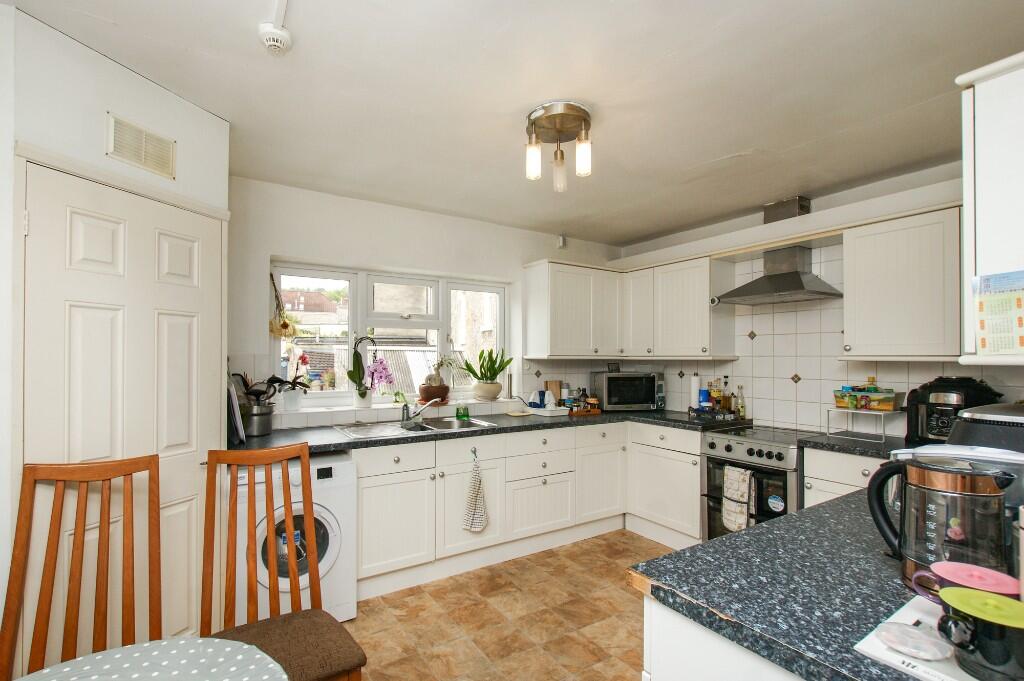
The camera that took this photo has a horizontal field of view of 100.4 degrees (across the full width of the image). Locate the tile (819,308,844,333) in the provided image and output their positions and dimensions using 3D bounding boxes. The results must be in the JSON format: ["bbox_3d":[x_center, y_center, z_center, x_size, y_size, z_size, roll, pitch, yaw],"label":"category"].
[{"bbox_3d":[2.033,-0.123,2.679,0.010,0.150,0.150,1,-1,-30],"label":"tile"}]

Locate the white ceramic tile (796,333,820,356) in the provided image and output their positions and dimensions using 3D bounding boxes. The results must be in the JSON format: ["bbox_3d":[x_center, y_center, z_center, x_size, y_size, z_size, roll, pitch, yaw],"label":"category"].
[{"bbox_3d":[1.973,0.028,2.833,0.010,0.150,0.148,1,-2,-35],"label":"white ceramic tile"}]

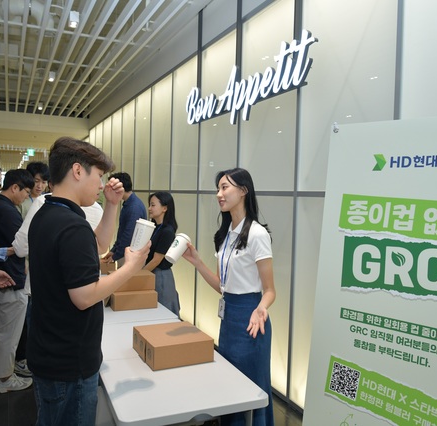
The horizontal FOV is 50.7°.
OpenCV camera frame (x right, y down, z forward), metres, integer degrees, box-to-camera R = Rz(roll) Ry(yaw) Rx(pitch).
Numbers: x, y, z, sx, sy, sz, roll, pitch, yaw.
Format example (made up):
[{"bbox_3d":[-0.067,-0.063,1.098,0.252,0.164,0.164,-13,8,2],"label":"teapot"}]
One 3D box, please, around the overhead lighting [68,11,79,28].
[{"bbox_3d":[-1.766,-2.358,5.625,0.115,0.140,0.115,1,2,-25],"label":"overhead lighting"}]

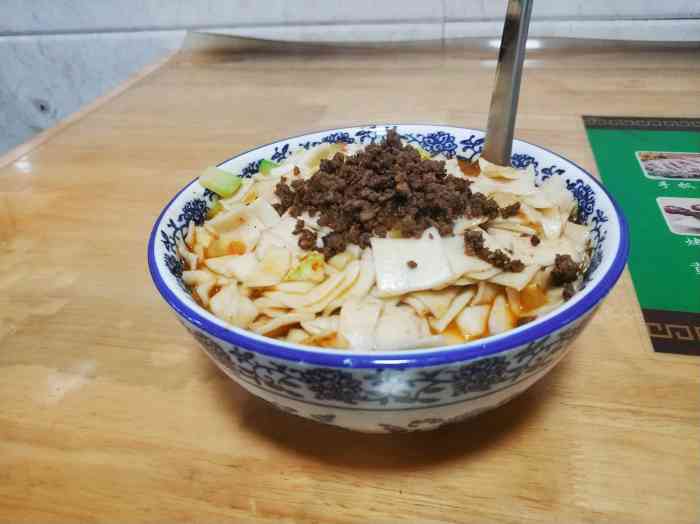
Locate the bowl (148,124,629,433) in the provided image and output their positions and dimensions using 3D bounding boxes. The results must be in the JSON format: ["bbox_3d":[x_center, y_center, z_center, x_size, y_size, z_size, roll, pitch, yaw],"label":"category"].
[{"bbox_3d":[0.017,0.011,0.273,0.205,0.088,0.205,-4,34,0],"label":"bowl"}]

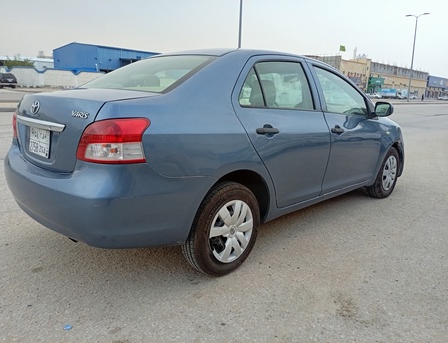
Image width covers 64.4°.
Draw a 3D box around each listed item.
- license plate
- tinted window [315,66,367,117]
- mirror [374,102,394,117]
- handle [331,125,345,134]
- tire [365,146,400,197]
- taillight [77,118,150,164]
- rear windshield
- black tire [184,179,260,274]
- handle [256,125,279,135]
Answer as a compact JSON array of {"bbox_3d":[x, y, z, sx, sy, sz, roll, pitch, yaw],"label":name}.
[{"bbox_3d":[-1.090,-0.174,2.101,0.335,0.155,0.020,13,9,44],"label":"license plate"},{"bbox_3d":[1.050,-0.690,3.155,0.880,0.430,0.050,-11,1,-44],"label":"tinted window"},{"bbox_3d":[1.483,-0.568,3.300,0.130,0.130,0.200,-11,17,-44],"label":"mirror"},{"bbox_3d":[0.939,-0.336,2.938,0.230,0.075,0.050,-11,17,-44],"label":"handle"},{"bbox_3d":[1.804,0.009,4.057,0.594,0.594,0.185,-11,17,-44],"label":"tire"},{"bbox_3d":[-0.543,-0.158,1.728,0.250,0.210,0.300,-11,17,-44],"label":"taillight"},{"bbox_3d":[-0.598,-0.686,2.479,1.180,0.090,0.590,13,45,44],"label":"rear windshield"},{"bbox_3d":[-0.005,0.365,2.294,0.594,0.594,0.185,-11,17,-44],"label":"black tire"},{"bbox_3d":[0.281,-0.263,2.284,0.230,0.075,0.050,-11,17,-44],"label":"handle"}]

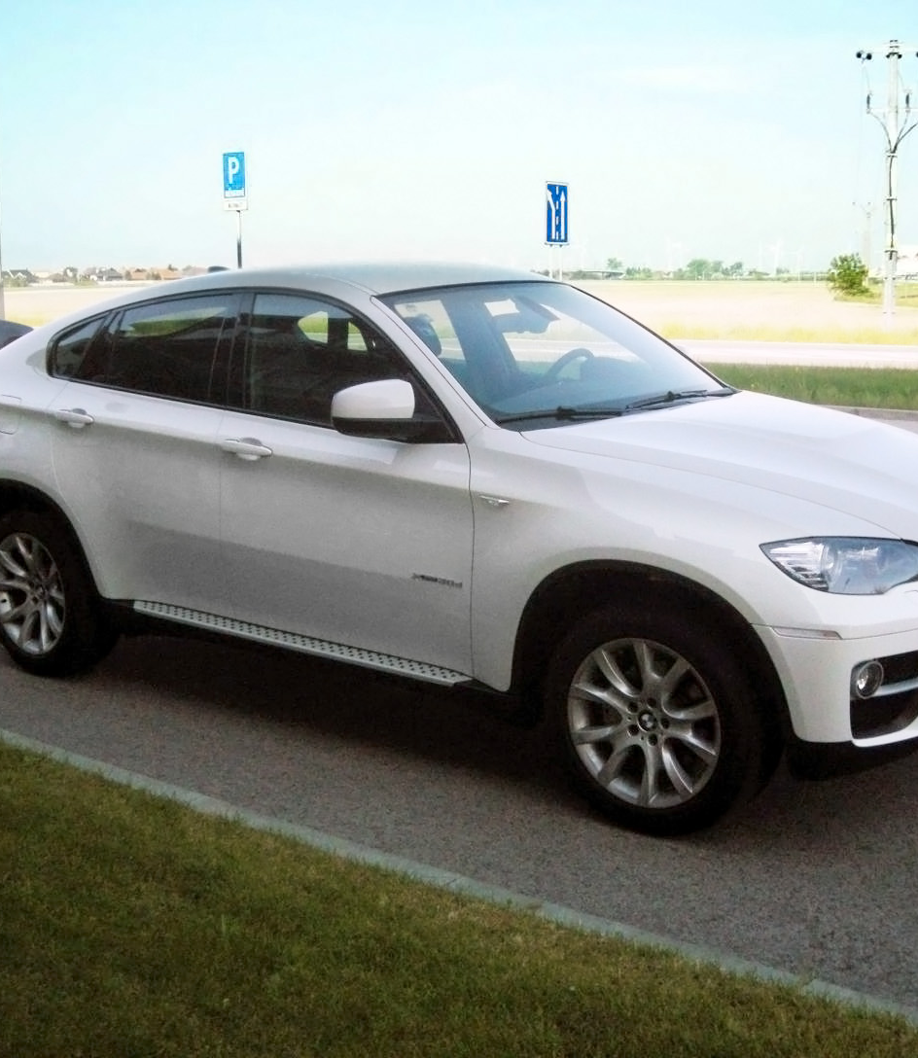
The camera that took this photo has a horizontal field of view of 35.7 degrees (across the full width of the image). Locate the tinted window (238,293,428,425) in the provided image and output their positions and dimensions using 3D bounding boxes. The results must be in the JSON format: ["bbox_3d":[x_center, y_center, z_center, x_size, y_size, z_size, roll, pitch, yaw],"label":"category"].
[{"bbox_3d":[-0.446,-0.602,5.050,1.000,0.490,0.060,7,-10,37],"label":"tinted window"}]

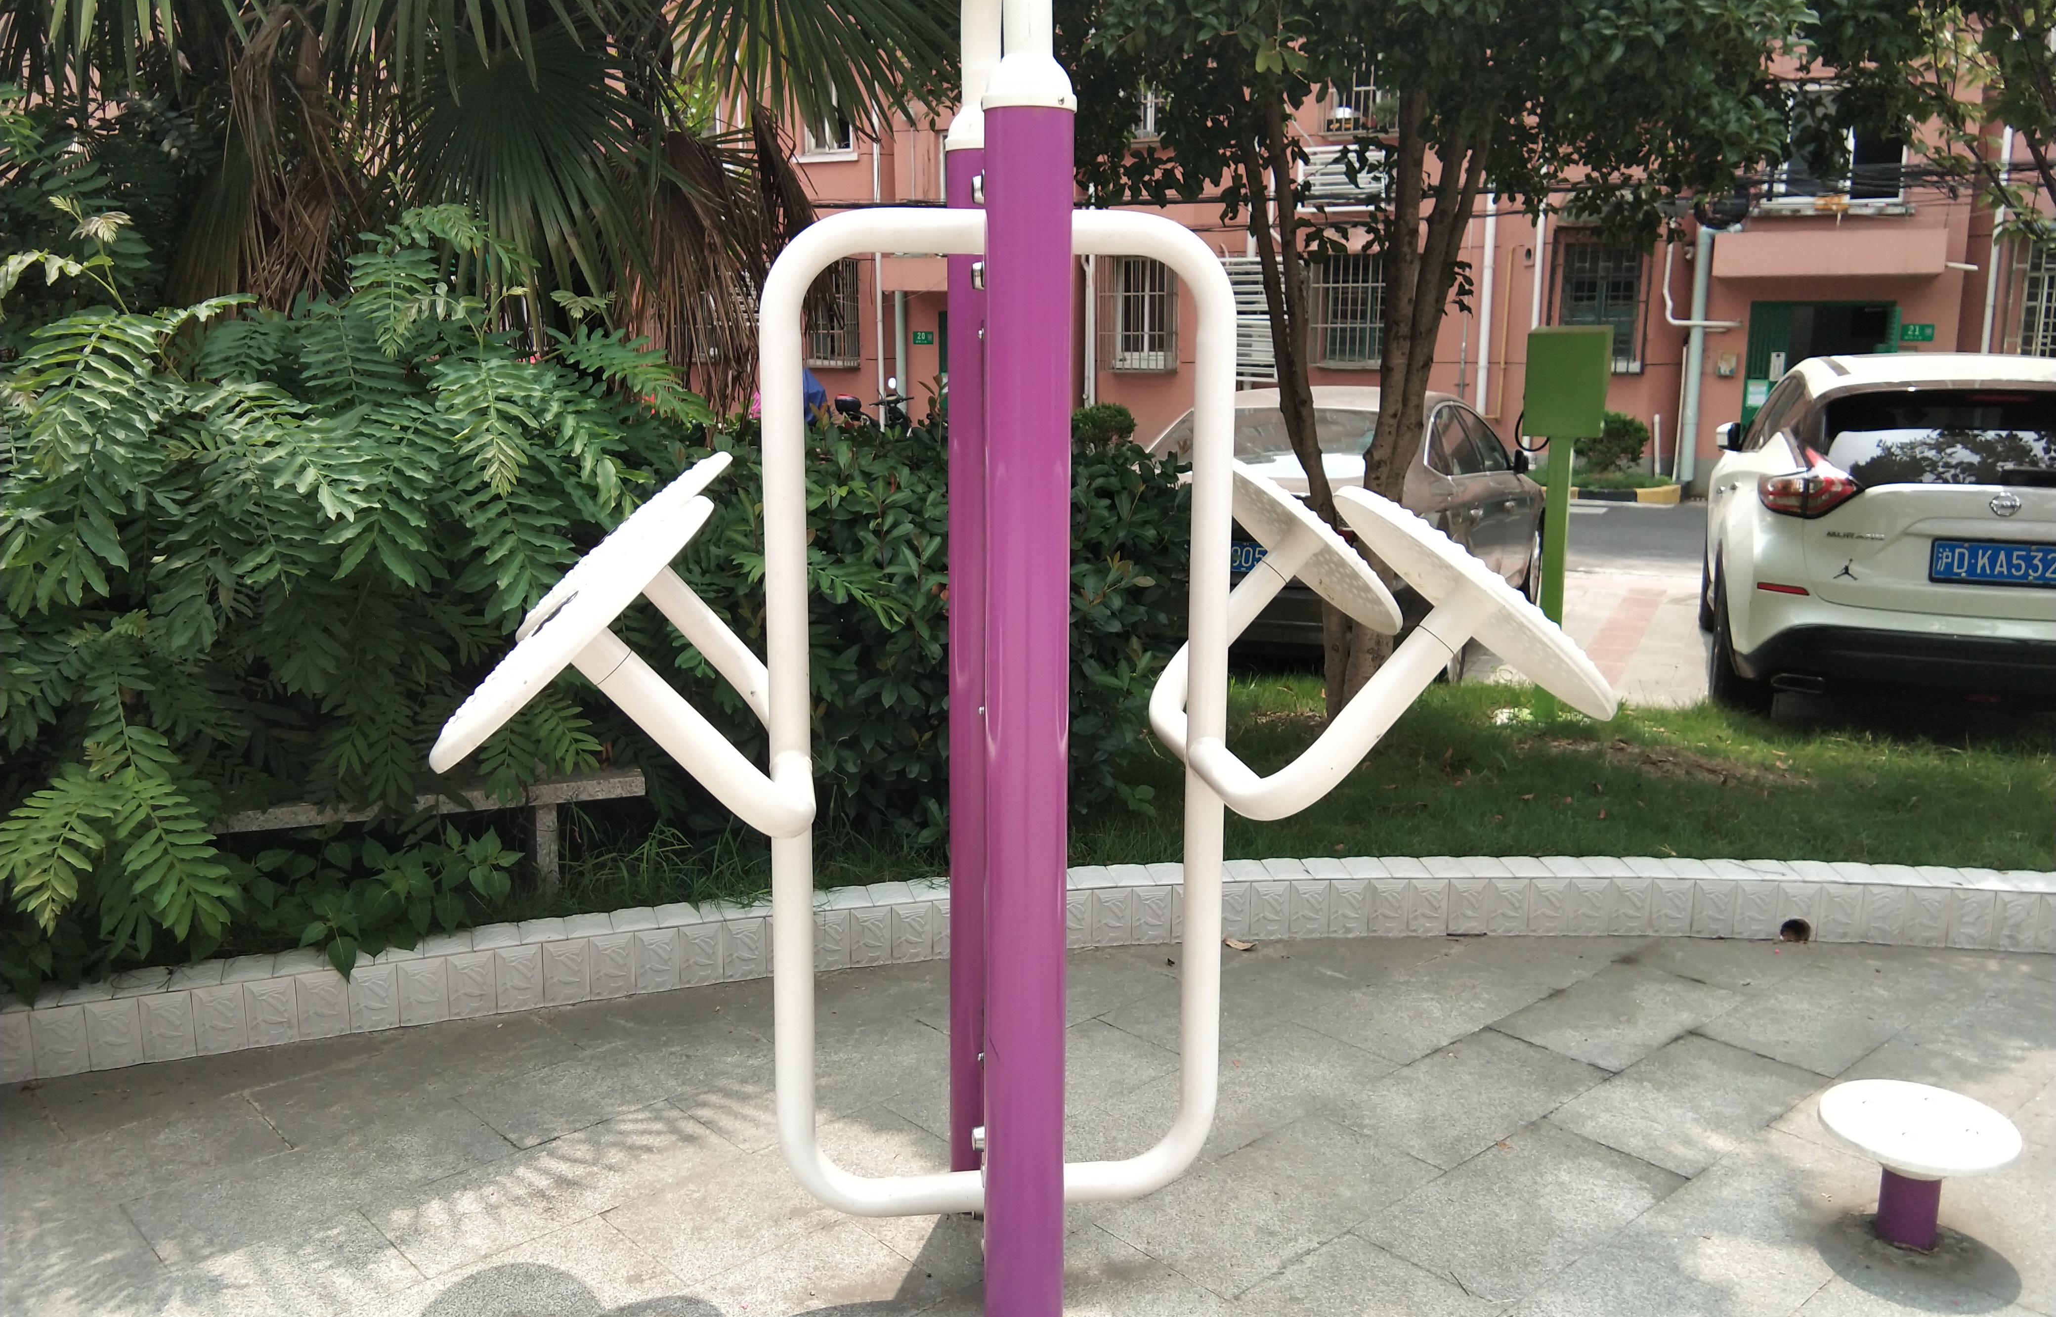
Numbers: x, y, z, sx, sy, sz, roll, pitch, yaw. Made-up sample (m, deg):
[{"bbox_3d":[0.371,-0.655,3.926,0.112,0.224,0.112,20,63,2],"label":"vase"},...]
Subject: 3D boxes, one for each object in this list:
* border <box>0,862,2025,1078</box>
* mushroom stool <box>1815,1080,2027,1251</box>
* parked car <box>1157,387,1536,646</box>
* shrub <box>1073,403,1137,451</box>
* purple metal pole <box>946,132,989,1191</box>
[{"bbox_3d":[0.155,0.666,4.414,4.850,0.150,0.600,-2,11,-9],"label":"border"},{"bbox_3d":[1.509,0.889,3.137,0.305,0.200,0.305,0,11,0],"label":"mushroom stool"},{"bbox_3d":[1.693,-0.735,10.019,1.830,1.460,4.750,4,12,22],"label":"parked car"},{"bbox_3d":[0.799,-2.413,19.905,0.780,0.720,0.750,0,11,0],"label":"shrub"},{"bbox_3d":[-0.076,0.077,3.092,0.114,1.810,0.114,0,11,0],"label":"purple metal pole"}]

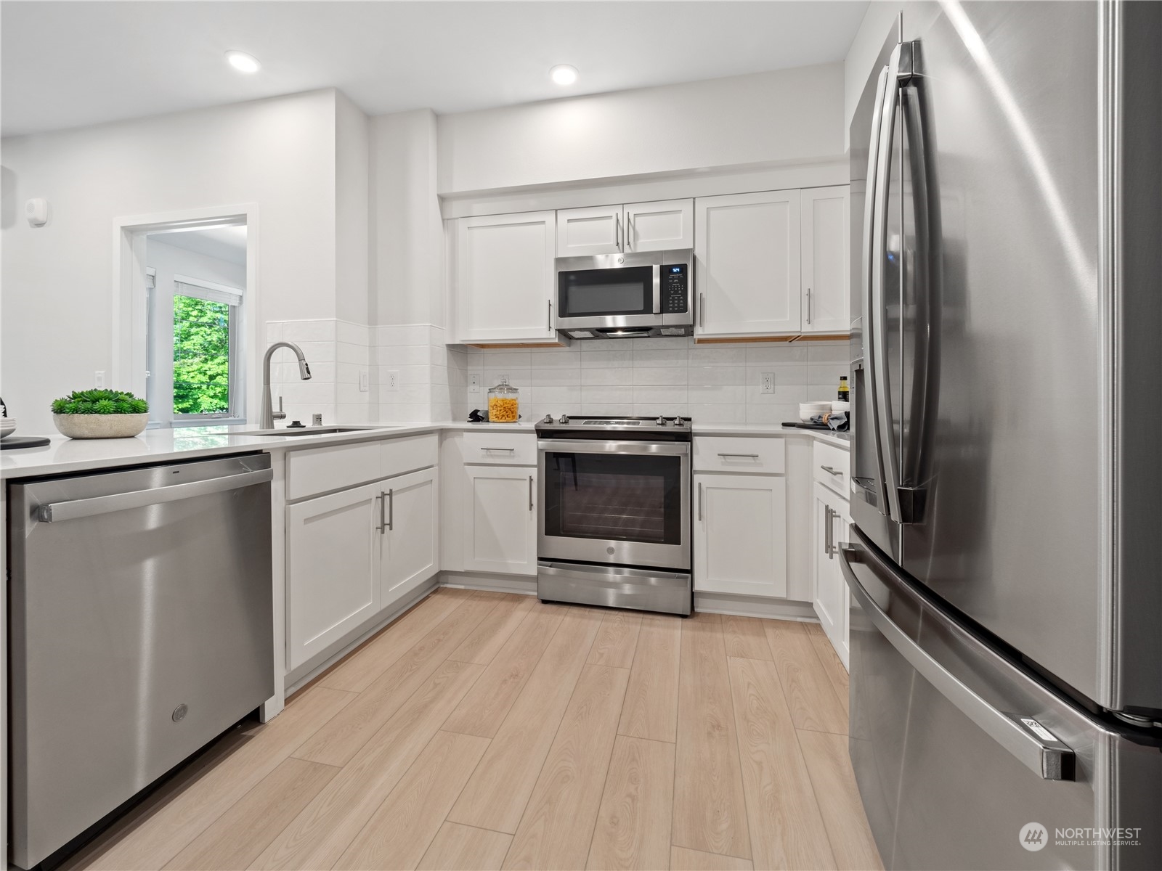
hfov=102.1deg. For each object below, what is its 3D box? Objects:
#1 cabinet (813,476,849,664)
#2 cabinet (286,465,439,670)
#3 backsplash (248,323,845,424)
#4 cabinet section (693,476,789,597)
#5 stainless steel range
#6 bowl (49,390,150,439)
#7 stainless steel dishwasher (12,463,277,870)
[{"bbox_3d":[1.172,0.507,1.649,0.520,0.580,0.690,1,3,13],"label":"cabinet"},{"bbox_3d":[-1.105,0.481,2.077,0.520,0.575,0.930,1,3,13],"label":"cabinet"},{"bbox_3d":[-0.049,-0.333,2.624,3.360,0.560,0.780,1,3,13],"label":"backsplash"},{"bbox_3d":[0.793,0.447,2.428,0.410,0.555,0.570,1,3,13],"label":"cabinet section"},{"bbox_3d":[0.220,0.390,2.630,0.762,0.935,0.680,1,3,13],"label":"stainless steel range"},{"bbox_3d":[-1.722,-0.075,1.680,0.250,0.170,0.250,1,3,13],"label":"bowl"},{"bbox_3d":[-1.322,0.465,1.274,0.610,0.775,0.600,1,3,13],"label":"stainless steel dishwasher"}]

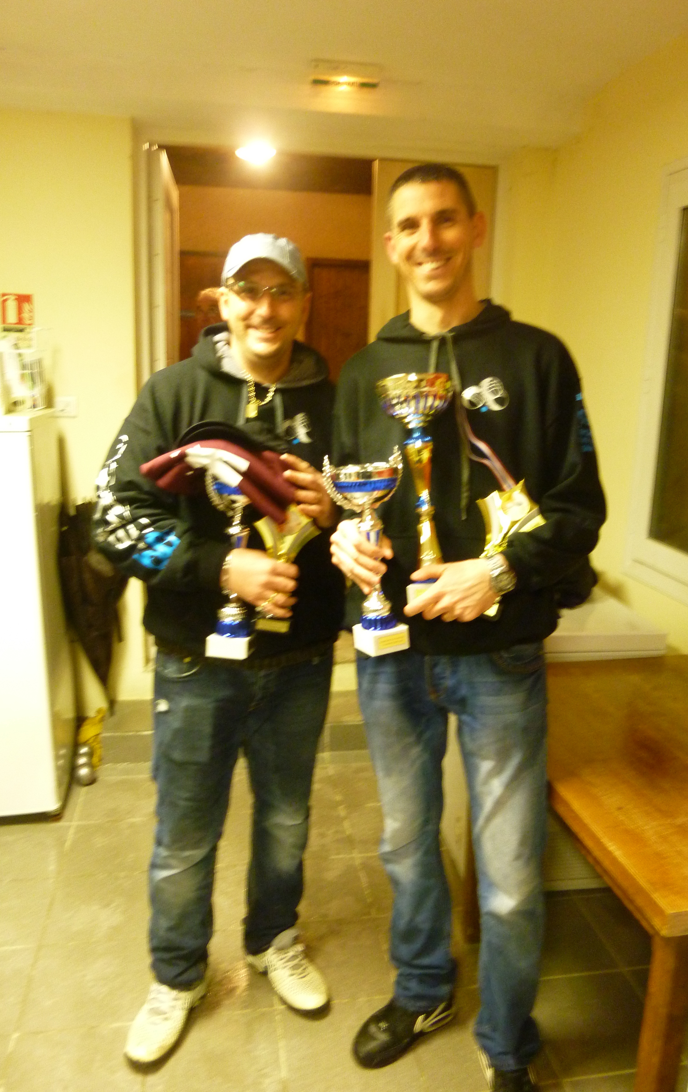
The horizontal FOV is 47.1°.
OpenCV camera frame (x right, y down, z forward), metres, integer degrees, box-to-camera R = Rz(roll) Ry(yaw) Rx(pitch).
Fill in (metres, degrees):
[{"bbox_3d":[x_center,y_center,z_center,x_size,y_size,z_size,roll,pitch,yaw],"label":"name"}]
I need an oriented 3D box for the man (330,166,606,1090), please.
[{"bbox_3d":[0.230,0.252,1.579,0.540,1.860,0.430,5,13,19],"label":"man"}]

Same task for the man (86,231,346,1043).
[{"bbox_3d":[-0.260,0.253,1.743,0.550,1.770,0.420,-3,13,-19],"label":"man"}]

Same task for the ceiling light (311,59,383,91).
[{"bbox_3d":[-0.007,-1.426,2.399,0.215,0.060,0.110,-1,12,-10],"label":"ceiling light"}]

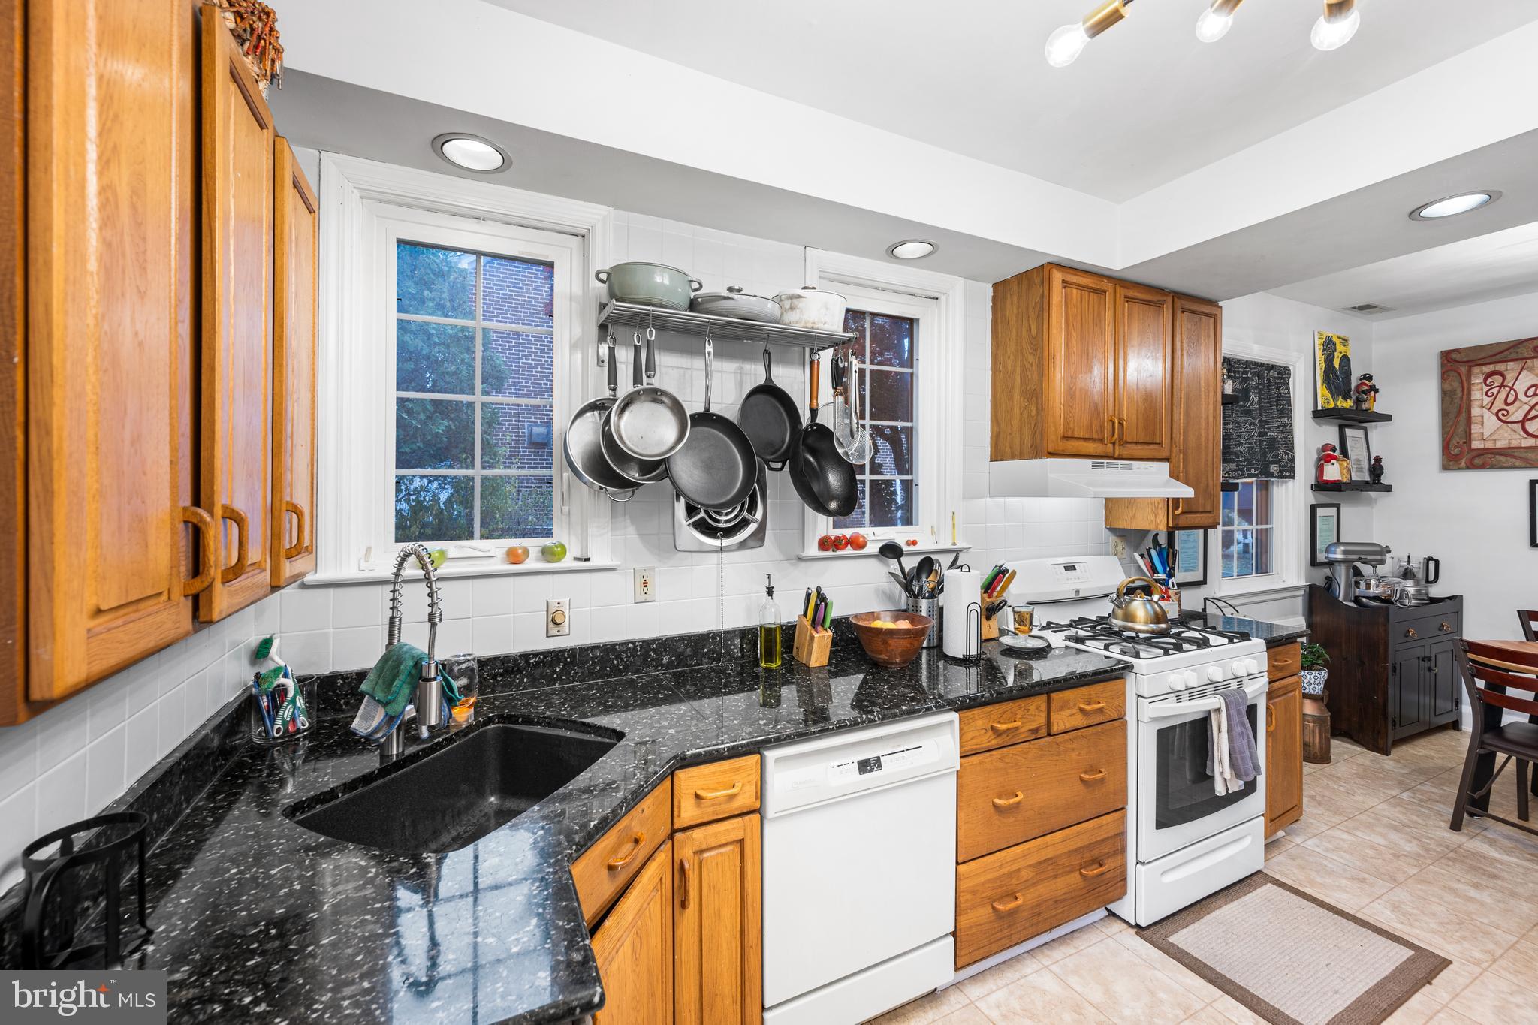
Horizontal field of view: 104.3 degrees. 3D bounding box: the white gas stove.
[{"bbox_3d":[1.499,0.819,2.450,0.765,1.203,0.645,0,1,-25],"label":"white gas stove"}]

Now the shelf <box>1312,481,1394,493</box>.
[{"bbox_3d":[3.765,-0.155,3.860,0.640,0.042,0.150,-1,1,-26],"label":"shelf"}]

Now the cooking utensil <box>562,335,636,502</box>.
[{"bbox_3d":[-0.462,-0.278,1.770,0.275,0.490,0.090,0,1,-26],"label":"cooking utensil"}]

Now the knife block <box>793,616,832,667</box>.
[{"bbox_3d":[0.152,0.436,2.046,0.067,0.153,0.180,0,1,-21],"label":"knife block"}]

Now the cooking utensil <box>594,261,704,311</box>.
[{"bbox_3d":[-0.357,-0.638,1.777,0.315,0.128,0.245,0,1,-25],"label":"cooking utensil"}]

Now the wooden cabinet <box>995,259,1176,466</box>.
[{"bbox_3d":[1.354,-0.588,2.558,0.770,0.743,0.300,0,1,-25],"label":"wooden cabinet"}]

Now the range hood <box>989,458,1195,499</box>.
[{"bbox_3d":[1.383,-0.139,2.505,0.770,0.152,0.435,0,1,-25],"label":"range hood"}]

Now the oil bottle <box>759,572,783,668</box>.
[{"bbox_3d":[0.006,0.358,1.990,0.068,0.300,0.068,0,1,0],"label":"oil bottle"}]

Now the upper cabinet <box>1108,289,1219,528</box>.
[{"bbox_3d":[1.881,-0.448,2.858,0.375,1.040,0.305,-1,1,-26],"label":"upper cabinet"}]

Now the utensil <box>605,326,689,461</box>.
[{"bbox_3d":[-0.335,-0.336,1.690,0.212,0.375,0.080,0,1,-19],"label":"utensil"}]

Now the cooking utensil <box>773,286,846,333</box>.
[{"bbox_3d":[0.136,-0.668,2.009,0.245,0.180,0.300,1,1,26],"label":"cooking utensil"}]

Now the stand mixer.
[{"bbox_3d":[3.604,0.385,3.650,0.345,0.405,0.250,0,1,15],"label":"stand mixer"}]

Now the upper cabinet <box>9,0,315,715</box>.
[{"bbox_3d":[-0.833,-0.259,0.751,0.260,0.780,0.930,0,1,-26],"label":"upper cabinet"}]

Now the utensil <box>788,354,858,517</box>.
[{"bbox_3d":[0.167,-0.232,1.884,0.170,0.510,0.310,-19,1,32],"label":"utensil"}]

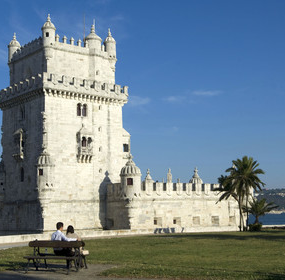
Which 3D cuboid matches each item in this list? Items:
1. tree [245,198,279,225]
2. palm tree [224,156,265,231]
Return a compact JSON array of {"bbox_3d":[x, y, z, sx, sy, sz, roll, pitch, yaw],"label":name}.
[{"bbox_3d":[9.358,5.815,44.110,2.680,2.420,2.680,0,-7,0],"label":"tree"},{"bbox_3d":[8.005,4.194,43.811,3.120,5.830,3.120,0,-7,0],"label":"palm tree"}]

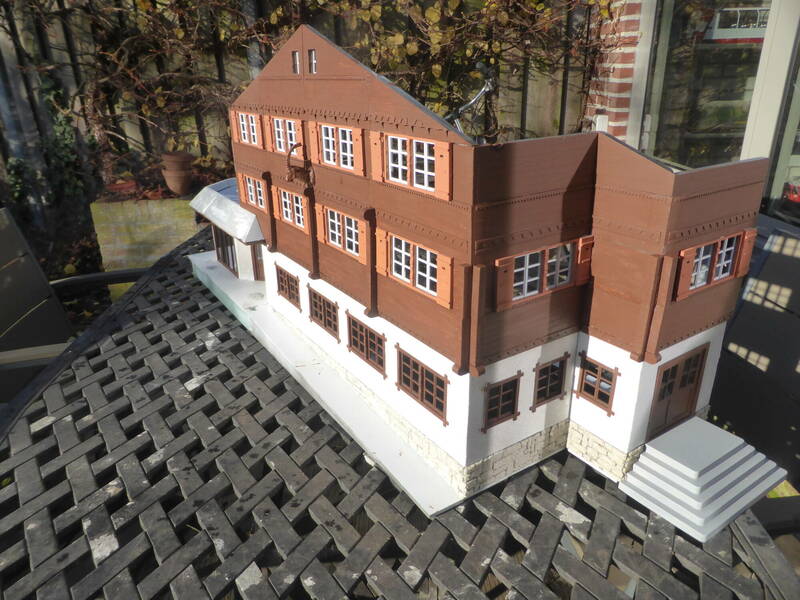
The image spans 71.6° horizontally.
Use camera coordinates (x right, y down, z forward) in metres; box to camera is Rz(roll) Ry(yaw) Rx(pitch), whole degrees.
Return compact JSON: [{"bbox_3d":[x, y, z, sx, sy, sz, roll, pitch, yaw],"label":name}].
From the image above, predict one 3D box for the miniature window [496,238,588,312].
[{"bbox_3d":[0.164,-0.030,0.613,0.149,0.058,0.012,-15,26,-30],"label":"miniature window"}]

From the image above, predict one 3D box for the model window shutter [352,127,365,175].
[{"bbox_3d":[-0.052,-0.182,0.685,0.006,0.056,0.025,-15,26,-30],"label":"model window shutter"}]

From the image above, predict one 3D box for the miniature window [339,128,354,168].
[{"bbox_3d":[-0.069,-0.193,0.710,0.008,0.050,0.037,-15,26,-30],"label":"miniature window"}]

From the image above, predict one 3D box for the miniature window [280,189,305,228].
[{"bbox_3d":[-0.151,-0.128,0.780,0.007,0.045,0.076,-14,26,-30],"label":"miniature window"}]

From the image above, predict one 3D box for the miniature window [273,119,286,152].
[{"bbox_3d":[-0.192,-0.262,0.883,0.008,0.050,0.038,-15,26,-30],"label":"miniature window"}]

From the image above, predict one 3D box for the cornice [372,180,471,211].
[{"bbox_3d":[0.019,-0.108,0.569,0.004,0.007,0.176,-14,25,-30],"label":"cornice"}]

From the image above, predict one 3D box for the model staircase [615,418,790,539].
[{"bbox_3d":[0.319,0.173,0.575,0.160,0.042,0.089,-14,26,-30],"label":"model staircase"}]

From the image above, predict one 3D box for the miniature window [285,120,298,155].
[{"bbox_3d":[-0.166,-0.247,0.846,0.008,0.050,0.036,-15,26,-30],"label":"miniature window"}]

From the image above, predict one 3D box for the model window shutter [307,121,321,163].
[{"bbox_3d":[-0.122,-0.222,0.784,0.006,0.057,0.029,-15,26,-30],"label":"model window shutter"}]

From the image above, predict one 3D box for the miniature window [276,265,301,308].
[{"bbox_3d":[-0.204,-0.024,1.010,0.009,0.060,0.106,-15,26,-30],"label":"miniature window"}]

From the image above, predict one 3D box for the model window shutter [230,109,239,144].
[{"bbox_3d":[-0.268,-0.282,0.905,0.006,0.049,0.028,-14,26,-30],"label":"model window shutter"}]

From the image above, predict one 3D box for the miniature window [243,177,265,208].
[{"bbox_3d":[-0.235,-0.176,0.901,0.007,0.045,0.077,-14,26,-30],"label":"miniature window"}]

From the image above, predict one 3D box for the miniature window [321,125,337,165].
[{"bbox_3d":[-0.096,-0.208,0.747,0.008,0.050,0.039,-15,26,-30],"label":"miniature window"}]

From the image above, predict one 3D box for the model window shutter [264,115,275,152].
[{"bbox_3d":[-0.188,-0.237,0.790,0.006,0.049,0.027,-14,26,-30],"label":"model window shutter"}]

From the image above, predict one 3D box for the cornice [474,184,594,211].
[{"bbox_3d":[0.124,-0.090,0.483,0.148,0.008,0.007,-14,26,-30],"label":"cornice"}]

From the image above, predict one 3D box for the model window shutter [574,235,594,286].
[{"bbox_3d":[0.200,-0.042,0.604,0.024,0.053,0.004,-14,25,-30],"label":"model window shutter"}]

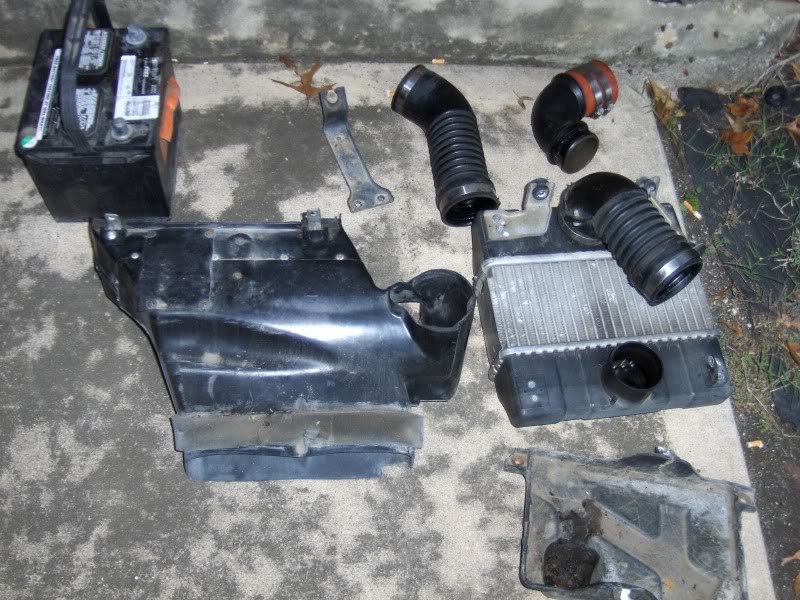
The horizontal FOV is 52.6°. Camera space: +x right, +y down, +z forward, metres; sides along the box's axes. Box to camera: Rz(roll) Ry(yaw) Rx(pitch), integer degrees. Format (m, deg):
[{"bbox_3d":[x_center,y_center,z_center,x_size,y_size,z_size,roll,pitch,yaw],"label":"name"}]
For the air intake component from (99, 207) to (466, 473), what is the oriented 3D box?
[{"bbox_3d":[-0.174,0.036,1.087,0.541,0.125,0.382,0,62,-5],"label":"air intake component"}]

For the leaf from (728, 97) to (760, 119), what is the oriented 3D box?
[{"bbox_3d":[0.614,-0.353,1.435,0.058,0.030,0.032,-24,67,-17],"label":"leaf"}]

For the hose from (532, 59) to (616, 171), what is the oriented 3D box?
[{"bbox_3d":[0.290,-0.306,1.331,0.145,0.088,0.190,9,62,0],"label":"hose"}]

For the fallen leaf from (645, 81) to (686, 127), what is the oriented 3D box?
[{"bbox_3d":[0.457,-0.352,1.412,0.056,0.045,0.080,-39,72,-22],"label":"fallen leaf"}]

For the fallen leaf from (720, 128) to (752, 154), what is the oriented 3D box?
[{"bbox_3d":[0.591,-0.281,1.400,0.062,0.020,0.057,1,62,-4],"label":"fallen leaf"}]

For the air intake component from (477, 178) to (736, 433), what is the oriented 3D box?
[{"bbox_3d":[0.291,-0.037,1.142,0.334,0.170,0.370,-3,62,-7],"label":"air intake component"}]

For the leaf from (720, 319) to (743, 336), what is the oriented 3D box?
[{"bbox_3d":[0.505,0.040,1.227,0.016,0.012,0.038,-36,71,-21],"label":"leaf"}]

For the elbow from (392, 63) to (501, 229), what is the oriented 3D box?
[{"bbox_3d":[0.080,-0.252,1.283,0.111,0.090,0.274,-18,65,-14],"label":"elbow"}]

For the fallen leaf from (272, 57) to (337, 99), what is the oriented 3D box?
[{"bbox_3d":[-0.157,-0.380,1.364,0.100,0.030,0.067,23,63,7],"label":"fallen leaf"}]

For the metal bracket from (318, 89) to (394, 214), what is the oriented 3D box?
[{"bbox_3d":[-0.082,-0.249,1.302,0.073,0.028,0.229,-18,65,-14],"label":"metal bracket"}]

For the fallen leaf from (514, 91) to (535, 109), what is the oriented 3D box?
[{"bbox_3d":[0.210,-0.349,1.391,0.036,0.012,0.024,35,65,13],"label":"fallen leaf"}]

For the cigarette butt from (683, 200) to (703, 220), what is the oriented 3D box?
[{"bbox_3d":[0.482,-0.150,1.328,0.010,0.008,0.042,-29,68,-19],"label":"cigarette butt"}]

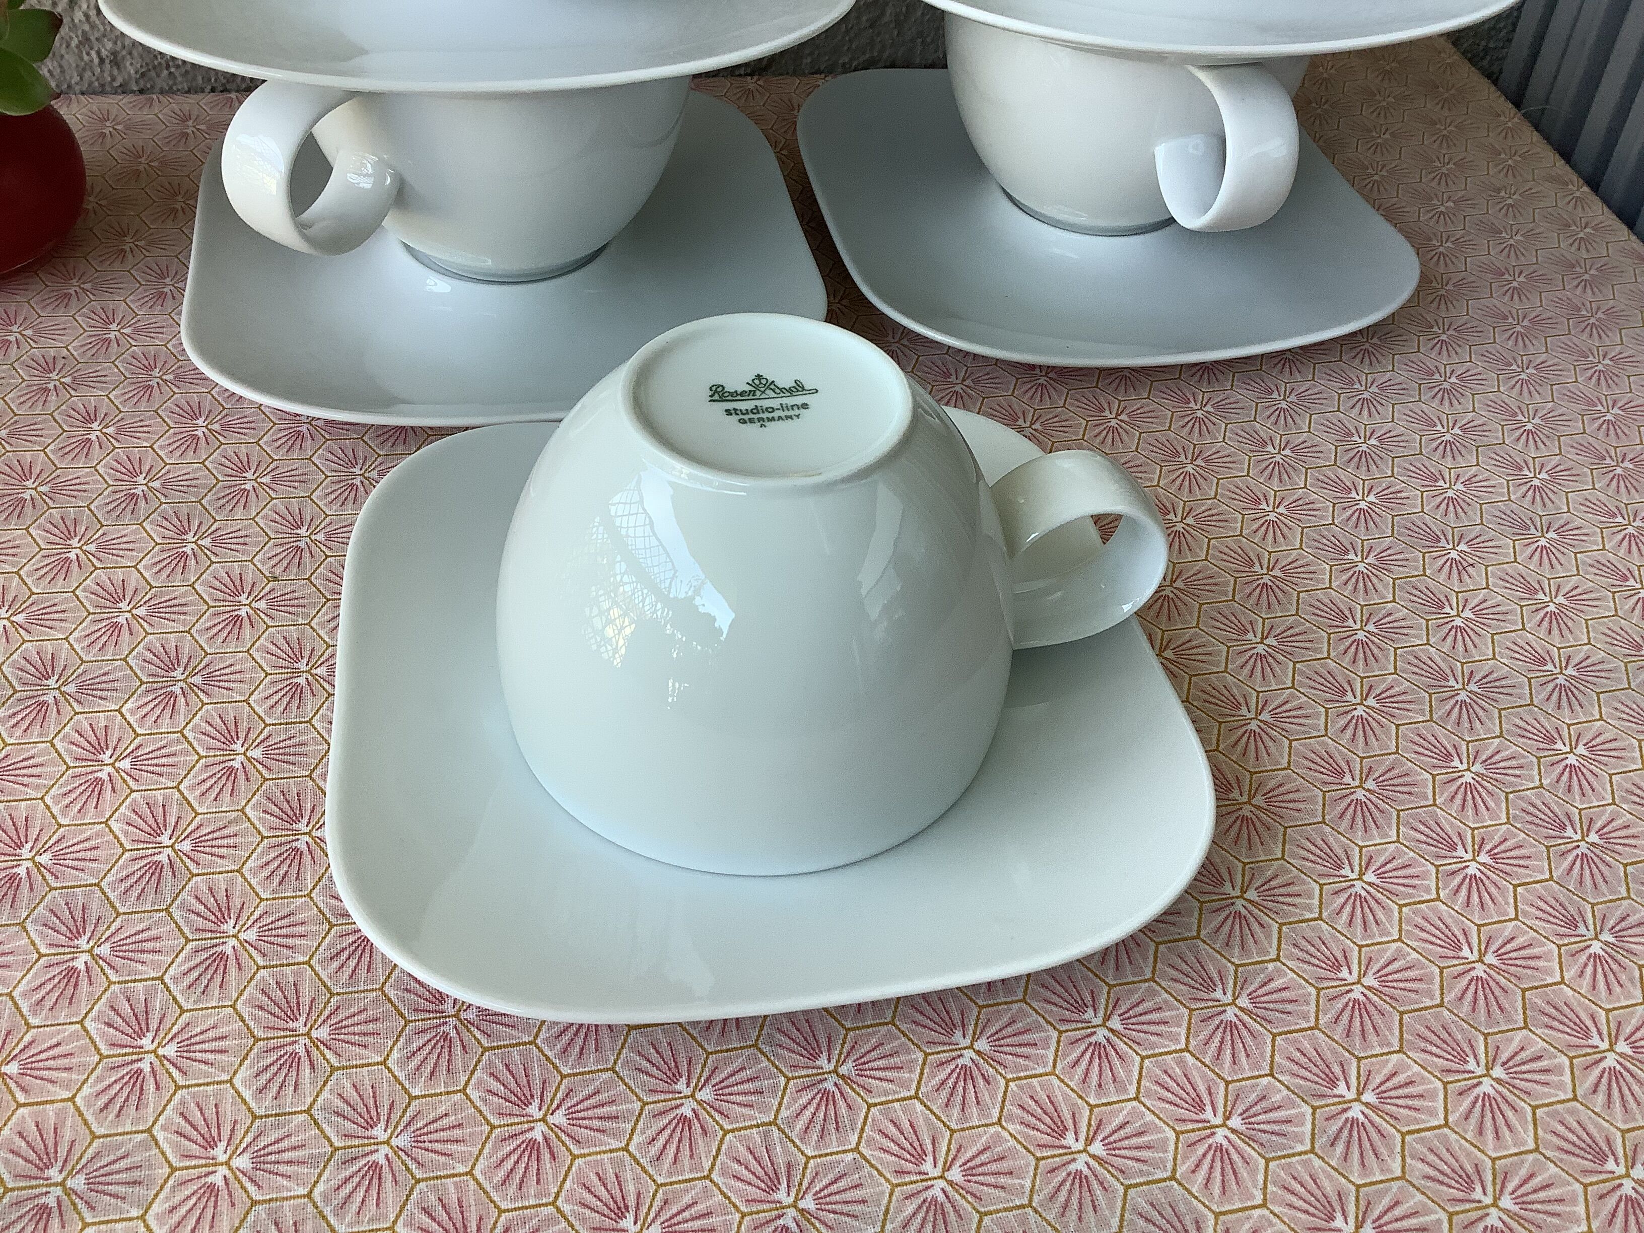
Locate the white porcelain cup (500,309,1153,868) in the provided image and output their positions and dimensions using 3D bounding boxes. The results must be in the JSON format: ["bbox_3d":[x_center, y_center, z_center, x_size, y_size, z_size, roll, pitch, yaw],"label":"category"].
[{"bbox_3d":[0.002,-0.012,0.248,0.114,0.063,0.090,-3,45,-7],"label":"white porcelain cup"}]

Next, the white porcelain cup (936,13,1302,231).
[{"bbox_3d":[0.076,-0.126,0.363,0.090,0.063,0.114,-7,45,-11],"label":"white porcelain cup"}]

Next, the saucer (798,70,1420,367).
[{"bbox_3d":[0.071,-0.105,0.391,0.145,0.018,0.145,-7,46,-12],"label":"saucer"}]

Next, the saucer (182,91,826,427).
[{"bbox_3d":[-0.077,-0.088,0.362,0.145,0.018,0.145,-6,45,-11],"label":"saucer"}]

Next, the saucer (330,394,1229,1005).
[{"bbox_3d":[-0.012,0.010,0.267,0.145,0.018,0.145,-5,45,-9],"label":"saucer"}]

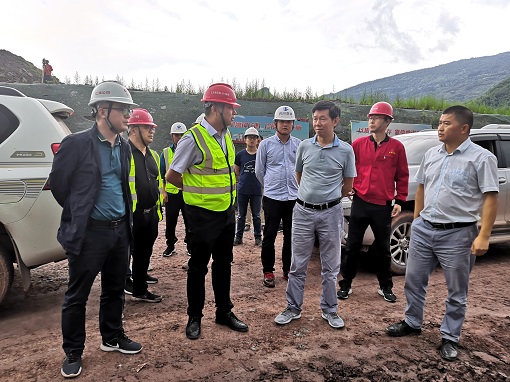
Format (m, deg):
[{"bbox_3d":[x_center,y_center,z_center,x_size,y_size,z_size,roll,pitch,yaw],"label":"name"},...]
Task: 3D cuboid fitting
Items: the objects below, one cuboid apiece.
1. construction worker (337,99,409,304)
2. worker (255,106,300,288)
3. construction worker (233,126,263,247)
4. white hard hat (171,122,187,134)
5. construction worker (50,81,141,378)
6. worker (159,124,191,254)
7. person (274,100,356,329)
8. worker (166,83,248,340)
[{"bbox_3d":[1.085,0.085,3.680,0.630,1.790,0.400,3,5,22],"label":"construction worker"},{"bbox_3d":[0.270,0.037,4.100,0.540,1.785,0.380,1,5,-2],"label":"worker"},{"bbox_3d":[-0.075,-0.080,6.000,0.520,1.745,0.340,1,5,0],"label":"construction worker"},{"bbox_3d":[-1.010,-0.825,5.240,0.220,0.160,0.280,1,5,-10],"label":"white hard hat"},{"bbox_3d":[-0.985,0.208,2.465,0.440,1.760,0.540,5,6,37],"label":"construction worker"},{"bbox_3d":[-1.010,-0.034,5.330,0.520,1.750,0.380,1,5,-10],"label":"worker"},{"bbox_3d":[0.477,0.165,3.130,0.600,1.725,0.420,3,5,17],"label":"person"},{"bbox_3d":[-0.325,0.131,2.900,0.460,1.800,0.550,6,7,44],"label":"worker"}]

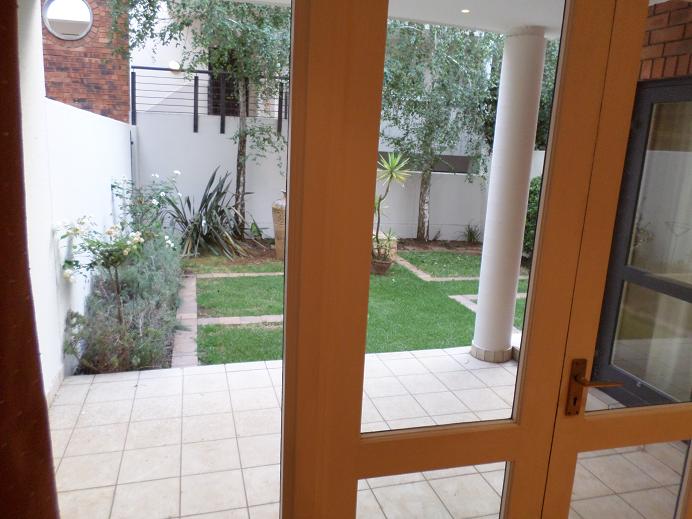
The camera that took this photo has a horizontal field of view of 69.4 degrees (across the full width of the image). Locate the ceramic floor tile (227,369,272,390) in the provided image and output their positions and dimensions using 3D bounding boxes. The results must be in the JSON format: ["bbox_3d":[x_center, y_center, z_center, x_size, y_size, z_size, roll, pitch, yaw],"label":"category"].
[{"bbox_3d":[-0.693,0.870,3.594,0.300,0.010,0.300,-1,12,-17],"label":"ceramic floor tile"}]

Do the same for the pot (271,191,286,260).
[{"bbox_3d":[-0.916,-0.563,8.045,0.540,1.110,0.540,3,12,-1],"label":"pot"}]

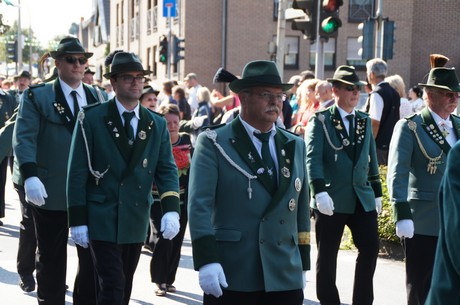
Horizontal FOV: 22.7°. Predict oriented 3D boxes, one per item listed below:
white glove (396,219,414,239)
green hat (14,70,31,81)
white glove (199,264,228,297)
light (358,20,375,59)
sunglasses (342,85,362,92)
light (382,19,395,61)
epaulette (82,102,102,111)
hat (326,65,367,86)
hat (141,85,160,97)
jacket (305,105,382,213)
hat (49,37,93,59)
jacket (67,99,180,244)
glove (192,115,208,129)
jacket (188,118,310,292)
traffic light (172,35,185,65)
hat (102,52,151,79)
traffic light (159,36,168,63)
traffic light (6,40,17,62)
[{"bbox_3d":[1.040,0.447,6.800,0.095,0.125,0.110,-2,4,-35],"label":"white glove"},{"bbox_3d":[-3.308,-1.220,18.300,0.280,0.140,0.310,3,3,10],"label":"green hat"},{"bbox_3d":[-0.077,0.573,5.200,0.120,0.180,0.100,0,4,-30],"label":"white glove"},{"bbox_3d":[2.523,-2.097,21.300,0.310,0.750,0.260,3,3,25],"label":"light"},{"bbox_3d":[0.878,-0.475,8.520,0.145,0.042,0.150,0,4,-40],"label":"sunglasses"},{"bbox_3d":[2.932,-2.097,21.300,0.260,0.750,0.310,4,4,30],"label":"light"},{"bbox_3d":[-0.719,-0.240,6.000,0.125,0.022,0.055,-19,12,-25],"label":"epaulette"},{"bbox_3d":[0.810,-0.531,7.950,0.265,0.135,0.295,-2,4,-34],"label":"hat"},{"bbox_3d":[-0.898,-0.680,12.800,0.260,0.120,0.280,-2,4,-35],"label":"hat"},{"bbox_3d":[0.840,0.048,8.500,0.520,0.790,0.320,0,4,-33],"label":"jacket"},{"bbox_3d":[-0.958,-0.634,6.950,0.260,0.125,0.295,-2,4,-32],"label":"hat"},{"bbox_3d":[-0.590,0.105,6.330,0.550,0.790,0.340,0,3,-29],"label":"jacket"},{"bbox_3d":[-0.295,-0.310,11.500,0.160,0.120,0.100,1,4,10],"label":"glove"},{"bbox_3d":[0.086,0.232,5.080,0.570,0.770,0.350,-1,4,-30],"label":"jacket"},{"bbox_3d":[-1.314,-2.629,29.300,0.360,0.750,0.280,3,3,18],"label":"traffic light"},{"bbox_3d":[-0.544,-0.467,6.120,0.260,0.140,0.305,-2,4,-34],"label":"hat"},{"bbox_3d":[-2.149,-3.322,37.500,0.290,0.900,0.320,4,5,40],"label":"traffic light"},{"bbox_3d":[-7.423,-3.414,39.000,0.360,0.750,0.280,1,3,-20],"label":"traffic light"}]

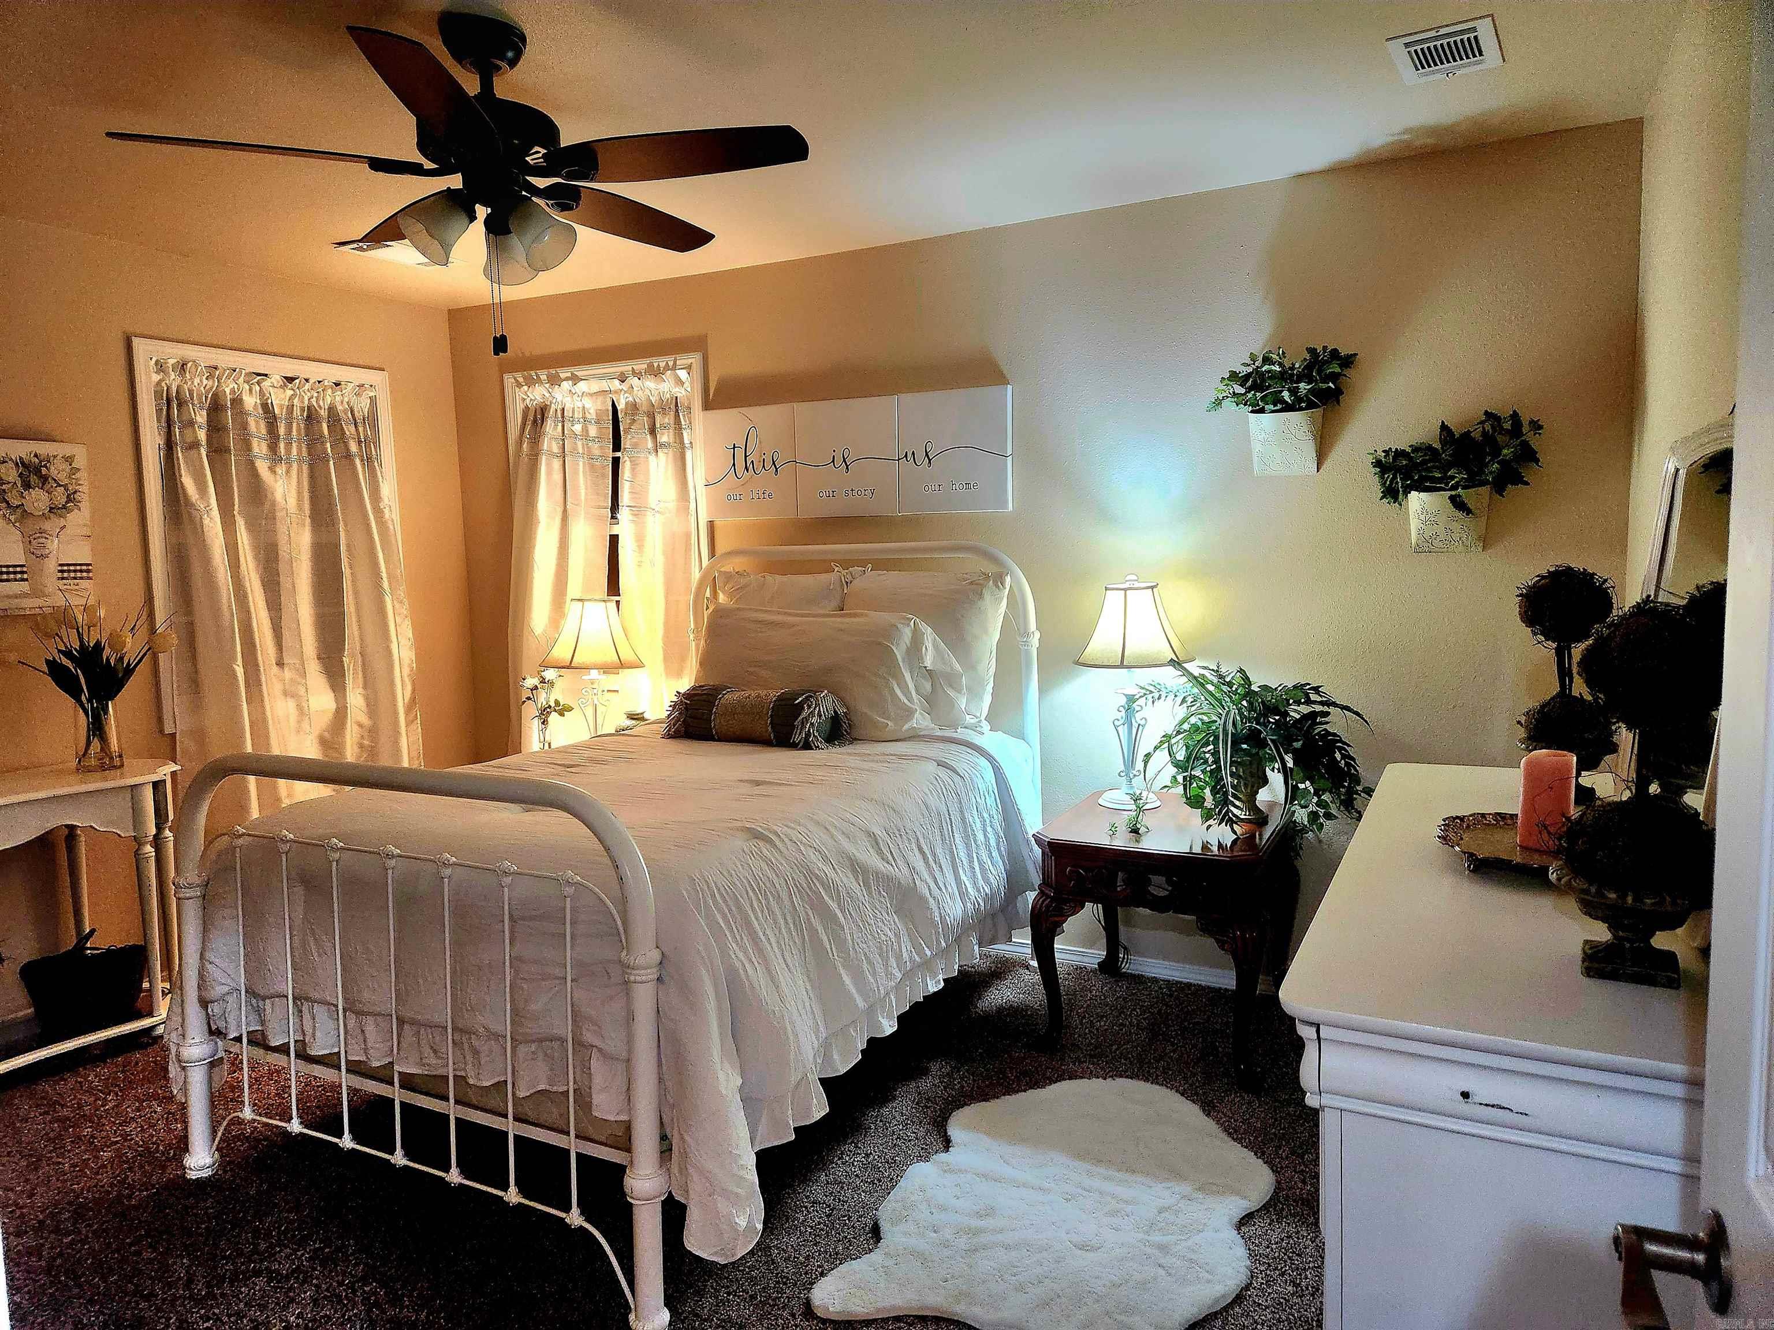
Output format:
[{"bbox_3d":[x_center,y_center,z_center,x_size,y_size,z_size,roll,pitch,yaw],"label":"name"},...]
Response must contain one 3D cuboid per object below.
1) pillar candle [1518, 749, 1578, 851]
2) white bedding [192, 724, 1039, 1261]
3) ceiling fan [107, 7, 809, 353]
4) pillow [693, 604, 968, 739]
[{"bbox_3d":[0.968,0.188,1.724,0.079,0.137,0.079,2,7,28],"label":"pillar candle"},{"bbox_3d":[-0.580,0.608,3.299,1.600,0.760,1.880,2,7,28],"label":"white bedding"},{"bbox_3d":[-0.778,-0.938,2.327,1.290,0.628,1.290,2,7,28],"label":"ceiling fan"},{"bbox_3d":[-0.183,0.020,3.795,0.920,0.400,0.190,2,-19,28],"label":"pillow"}]

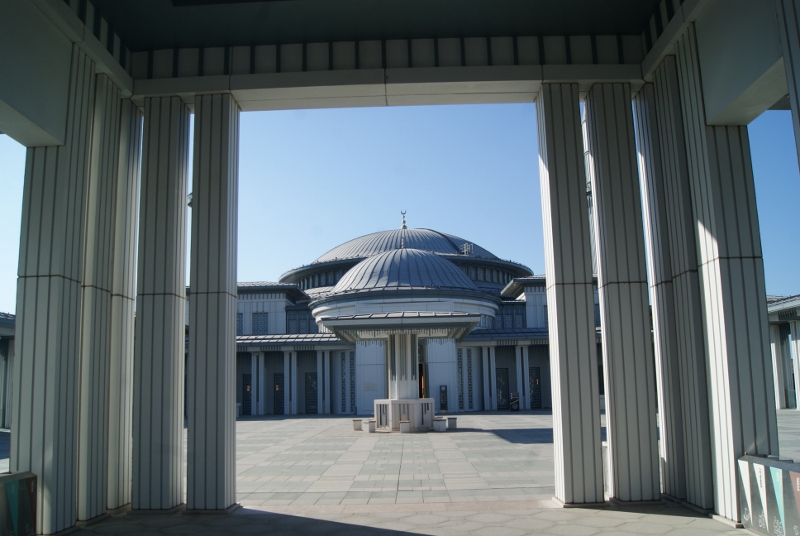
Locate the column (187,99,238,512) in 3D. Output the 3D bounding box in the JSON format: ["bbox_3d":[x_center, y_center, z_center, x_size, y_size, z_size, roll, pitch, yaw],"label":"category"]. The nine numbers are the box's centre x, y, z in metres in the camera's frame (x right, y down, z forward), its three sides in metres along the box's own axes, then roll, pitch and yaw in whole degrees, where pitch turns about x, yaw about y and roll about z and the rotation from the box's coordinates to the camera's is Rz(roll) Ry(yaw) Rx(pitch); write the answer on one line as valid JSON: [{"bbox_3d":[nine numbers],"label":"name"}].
[{"bbox_3d":[-2.614,0.384,8.507,0.550,5.750,0.550,-1,-10,1],"label":"column"}]

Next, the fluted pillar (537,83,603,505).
[{"bbox_3d":[2.347,0.257,8.402,0.550,5.750,0.550,-1,-10,1],"label":"fluted pillar"}]

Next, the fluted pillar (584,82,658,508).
[{"bbox_3d":[3.091,0.239,8.433,0.550,5.750,0.550,-1,-10,1],"label":"fluted pillar"}]

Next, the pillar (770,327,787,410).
[{"bbox_3d":[16.300,4.250,25.900,0.360,3.650,0.360,-1,-10,1],"label":"pillar"}]

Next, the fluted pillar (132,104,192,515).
[{"bbox_3d":[-3.367,0.403,8.569,0.550,5.750,0.550,-1,-10,1],"label":"fluted pillar"}]

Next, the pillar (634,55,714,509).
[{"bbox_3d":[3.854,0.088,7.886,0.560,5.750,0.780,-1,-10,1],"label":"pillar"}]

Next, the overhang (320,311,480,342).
[{"bbox_3d":[0.100,1.950,20.200,4.800,0.750,5.000,-1,-10,1],"label":"overhang"}]

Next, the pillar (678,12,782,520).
[{"bbox_3d":[3.858,-0.061,7.092,0.550,5.750,0.550,-1,-10,1],"label":"pillar"}]

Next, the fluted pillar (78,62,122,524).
[{"bbox_3d":[-4.143,0.282,7.918,0.550,5.750,0.550,-1,-10,1],"label":"fluted pillar"}]

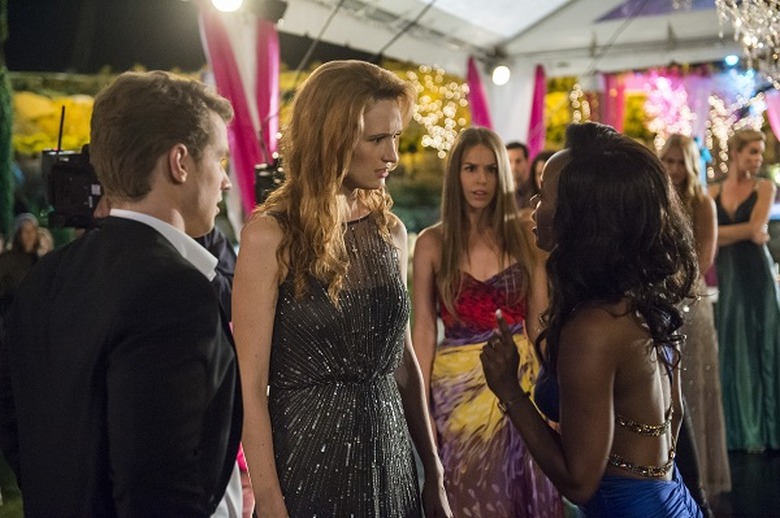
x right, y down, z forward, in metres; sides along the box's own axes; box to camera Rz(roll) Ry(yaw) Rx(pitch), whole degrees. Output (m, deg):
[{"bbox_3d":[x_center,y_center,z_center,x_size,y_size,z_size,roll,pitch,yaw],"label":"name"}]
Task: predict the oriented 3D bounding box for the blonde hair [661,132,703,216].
[{"bbox_3d":[1.378,-0.391,5.750,0.210,0.400,0.220,2,4,32],"label":"blonde hair"}]

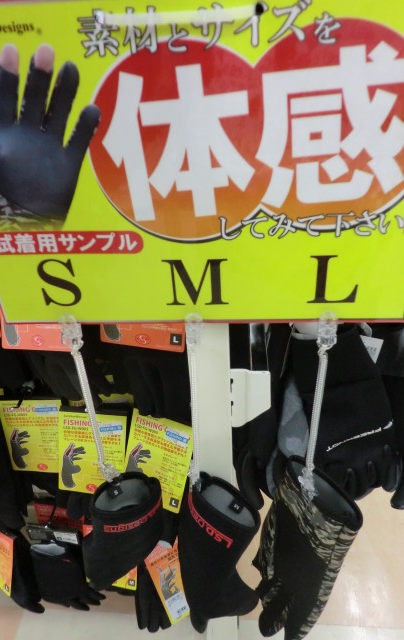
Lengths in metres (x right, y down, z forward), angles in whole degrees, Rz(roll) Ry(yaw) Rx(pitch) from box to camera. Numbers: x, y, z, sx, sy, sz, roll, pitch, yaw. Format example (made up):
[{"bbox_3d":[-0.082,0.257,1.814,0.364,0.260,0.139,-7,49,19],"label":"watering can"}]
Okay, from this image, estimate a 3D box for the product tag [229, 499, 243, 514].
[{"bbox_3d":[0.036,0.196,0.505,0.013,0.013,0.002,30,28,20],"label":"product tag"}]

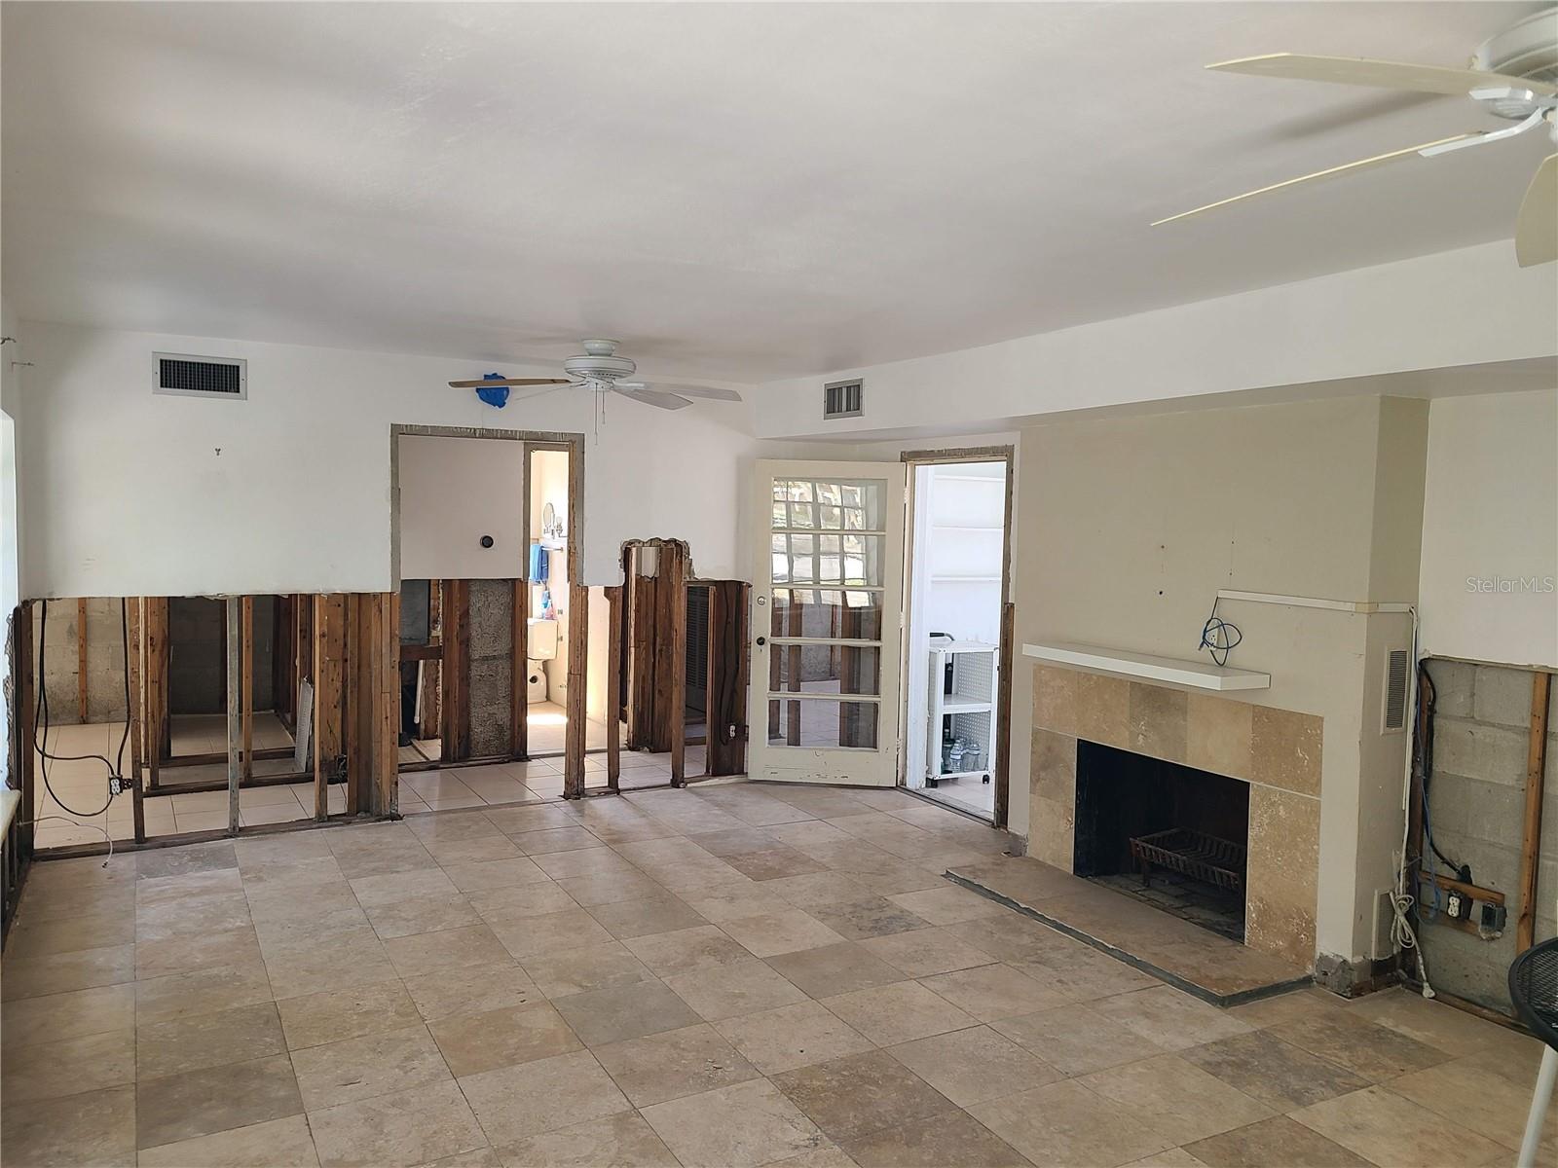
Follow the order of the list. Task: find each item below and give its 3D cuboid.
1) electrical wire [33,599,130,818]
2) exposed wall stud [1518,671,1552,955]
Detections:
[{"bbox_3d":[-3.344,0.593,5.619,0.394,1.045,0.086,-1,4,-28],"label":"electrical wire"},{"bbox_3d":[2.529,0.850,3.927,0.030,1.131,0.042,-1,4,-28],"label":"exposed wall stud"}]

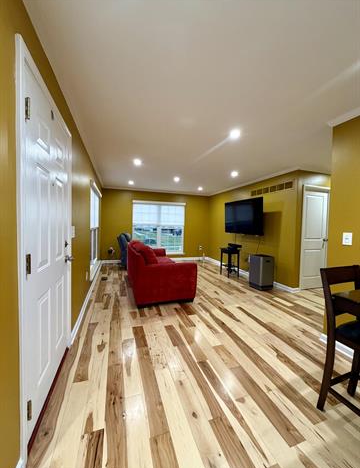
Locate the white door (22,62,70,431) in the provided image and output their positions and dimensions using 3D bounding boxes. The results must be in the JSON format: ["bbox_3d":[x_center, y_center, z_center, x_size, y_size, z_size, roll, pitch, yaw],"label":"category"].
[{"bbox_3d":[-0.961,0.116,1.441,0.060,2.030,0.914,1,3,-18],"label":"white door"}]

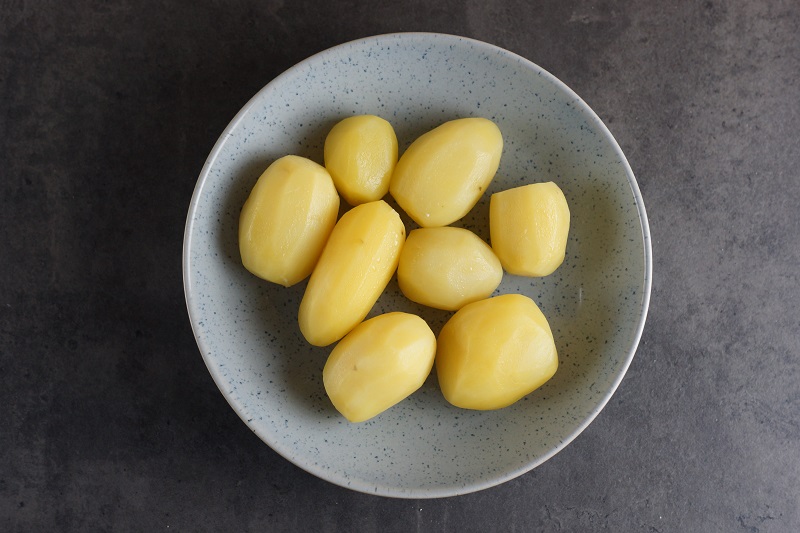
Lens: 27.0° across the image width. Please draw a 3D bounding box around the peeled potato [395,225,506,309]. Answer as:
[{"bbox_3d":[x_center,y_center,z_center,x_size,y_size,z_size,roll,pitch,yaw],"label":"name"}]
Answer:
[{"bbox_3d":[0.028,0.001,0.917,0.057,0.041,0.045,10,89,0],"label":"peeled potato"}]

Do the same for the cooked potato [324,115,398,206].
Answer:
[{"bbox_3d":[-0.021,-0.058,0.915,0.040,0.038,0.048,-10,89,0],"label":"cooked potato"}]

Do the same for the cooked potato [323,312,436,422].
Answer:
[{"bbox_3d":[-0.011,0.052,0.915,0.066,0.040,0.046,-35,89,-1],"label":"cooked potato"}]

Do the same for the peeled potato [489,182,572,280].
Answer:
[{"bbox_3d":[0.072,-0.018,0.913,0.045,0.043,0.050,-12,89,0],"label":"peeled potato"}]

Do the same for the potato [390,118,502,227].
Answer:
[{"bbox_3d":[0.028,-0.053,0.911,0.047,0.040,0.069,39,89,1],"label":"potato"}]

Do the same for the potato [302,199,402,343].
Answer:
[{"bbox_3d":[-0.026,0.005,0.915,0.039,0.036,0.087,29,89,1],"label":"potato"}]

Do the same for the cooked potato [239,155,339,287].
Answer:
[{"bbox_3d":[-0.061,-0.026,0.911,0.050,0.044,0.069,27,89,1],"label":"cooked potato"}]

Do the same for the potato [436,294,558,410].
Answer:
[{"bbox_3d":[0.051,0.047,0.911,0.066,0.049,0.058,-24,89,0],"label":"potato"}]

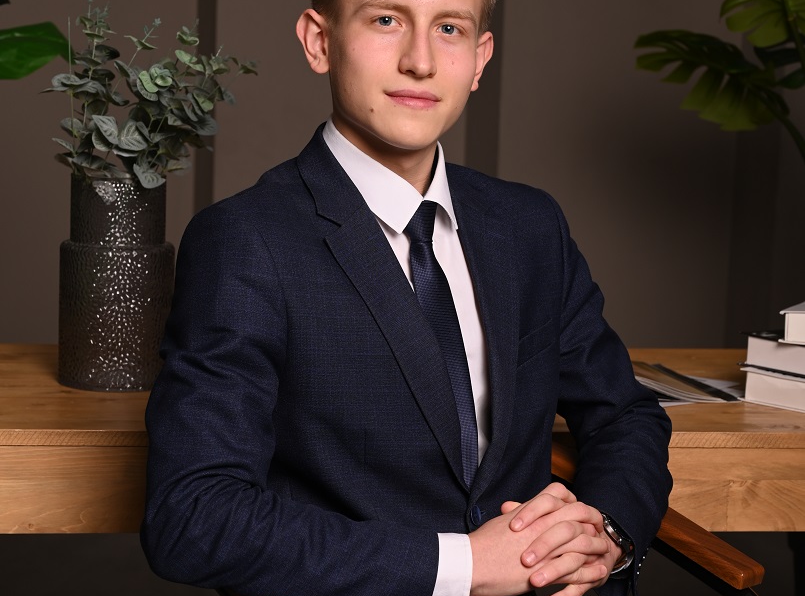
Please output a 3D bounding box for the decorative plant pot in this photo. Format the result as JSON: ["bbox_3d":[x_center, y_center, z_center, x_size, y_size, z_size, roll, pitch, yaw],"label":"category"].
[{"bbox_3d":[-0.402,-0.025,2.840,0.164,0.287,0.164,2,9,0],"label":"decorative plant pot"}]

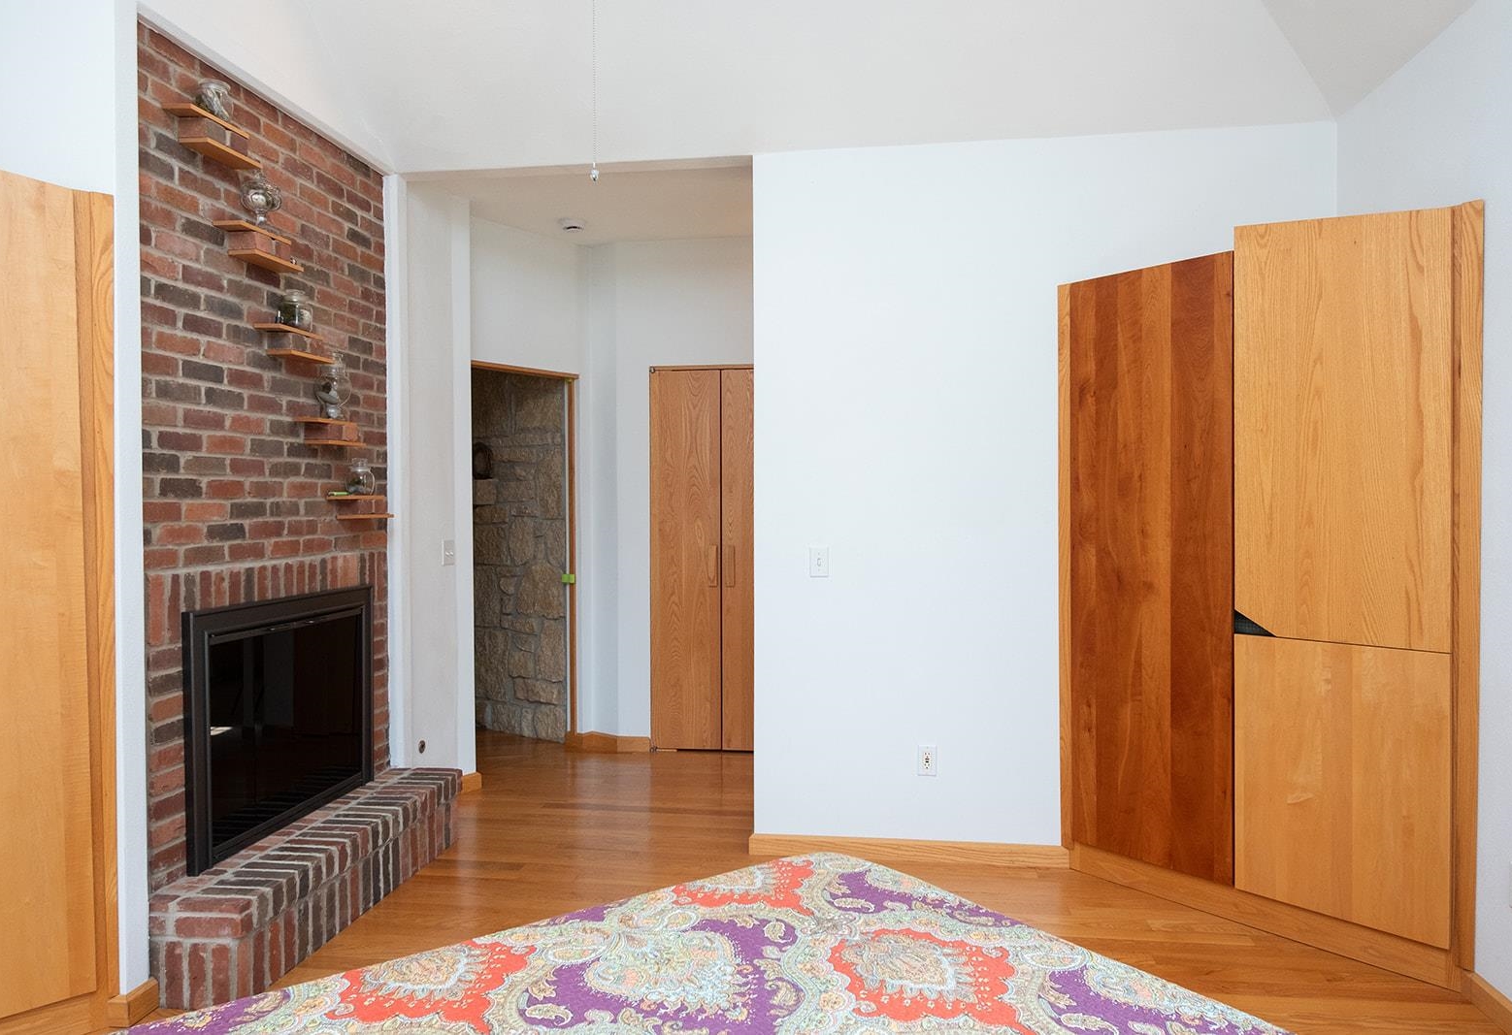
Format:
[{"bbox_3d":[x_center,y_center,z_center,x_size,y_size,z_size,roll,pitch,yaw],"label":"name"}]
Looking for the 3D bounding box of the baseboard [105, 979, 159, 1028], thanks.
[{"bbox_3d":[-1.619,1.264,2.707,0.050,0.077,0.125,0,1,8],"label":"baseboard"}]

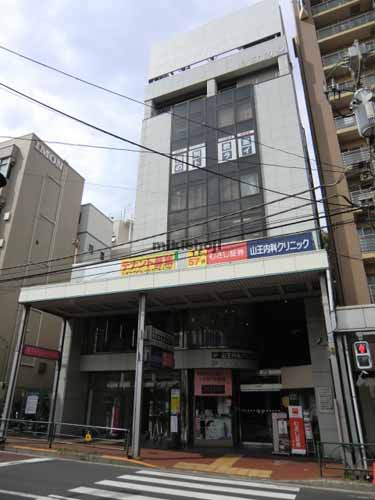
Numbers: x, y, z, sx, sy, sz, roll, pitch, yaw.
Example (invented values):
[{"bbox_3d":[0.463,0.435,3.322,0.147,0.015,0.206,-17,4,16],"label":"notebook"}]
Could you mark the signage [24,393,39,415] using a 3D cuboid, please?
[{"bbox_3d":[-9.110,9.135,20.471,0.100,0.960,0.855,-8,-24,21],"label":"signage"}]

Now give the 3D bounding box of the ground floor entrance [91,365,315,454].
[{"bbox_3d":[0.143,7.071,15.797,10.575,3.300,1.300,-8,-24,21],"label":"ground floor entrance"}]

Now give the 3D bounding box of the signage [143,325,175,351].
[{"bbox_3d":[-1.246,4.035,15.642,0.370,0.750,2.250,-8,-24,21],"label":"signage"}]

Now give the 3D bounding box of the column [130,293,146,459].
[{"bbox_3d":[-1.895,4.719,13.811,0.220,6.135,0.220,-8,-24,21],"label":"column"}]

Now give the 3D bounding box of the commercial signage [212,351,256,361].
[{"bbox_3d":[2.052,4.717,15.473,1.980,0.330,0.100,-8,-24,21],"label":"commercial signage"}]

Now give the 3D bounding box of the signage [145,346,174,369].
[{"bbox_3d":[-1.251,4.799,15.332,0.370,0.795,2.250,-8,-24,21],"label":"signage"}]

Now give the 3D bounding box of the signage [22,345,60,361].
[{"bbox_3d":[-9.035,6.520,21.684,0.200,0.630,3.150,-8,-24,21],"label":"signage"}]

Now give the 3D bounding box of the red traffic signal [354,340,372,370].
[{"bbox_3d":[5.283,3.185,10.456,0.390,0.780,0.220,-8,-24,21],"label":"red traffic signal"}]

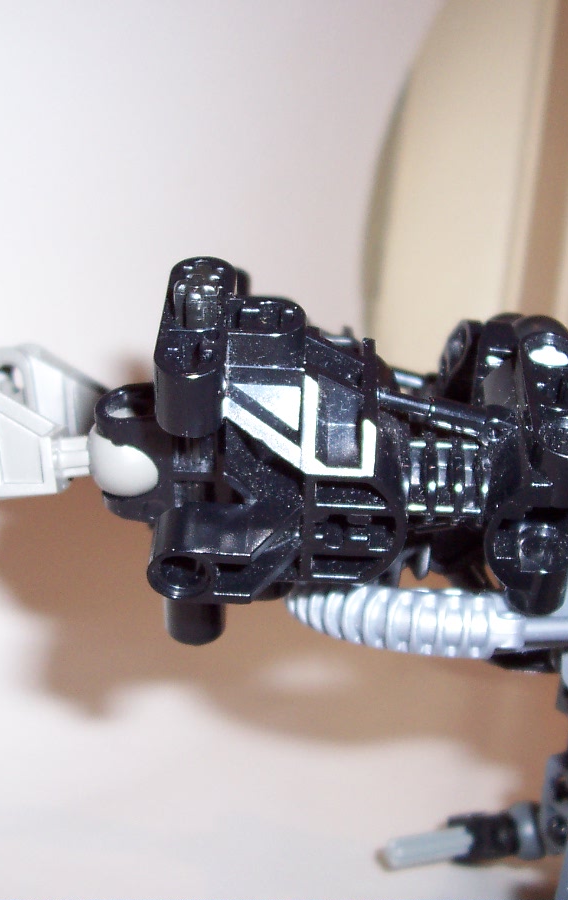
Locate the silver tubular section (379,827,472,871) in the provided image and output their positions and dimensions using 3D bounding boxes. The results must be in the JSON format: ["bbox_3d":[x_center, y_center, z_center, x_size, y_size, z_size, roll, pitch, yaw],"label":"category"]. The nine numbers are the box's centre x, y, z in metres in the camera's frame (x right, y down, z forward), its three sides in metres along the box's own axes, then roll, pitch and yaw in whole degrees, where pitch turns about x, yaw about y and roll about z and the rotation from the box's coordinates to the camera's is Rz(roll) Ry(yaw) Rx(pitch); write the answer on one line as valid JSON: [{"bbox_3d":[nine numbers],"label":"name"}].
[{"bbox_3d":[0.021,0.058,0.186,0.015,0.005,0.005,-12,9,-7],"label":"silver tubular section"}]

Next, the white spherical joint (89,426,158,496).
[{"bbox_3d":[-0.020,0.001,0.159,0.010,0.010,0.010,4,12,0],"label":"white spherical joint"}]

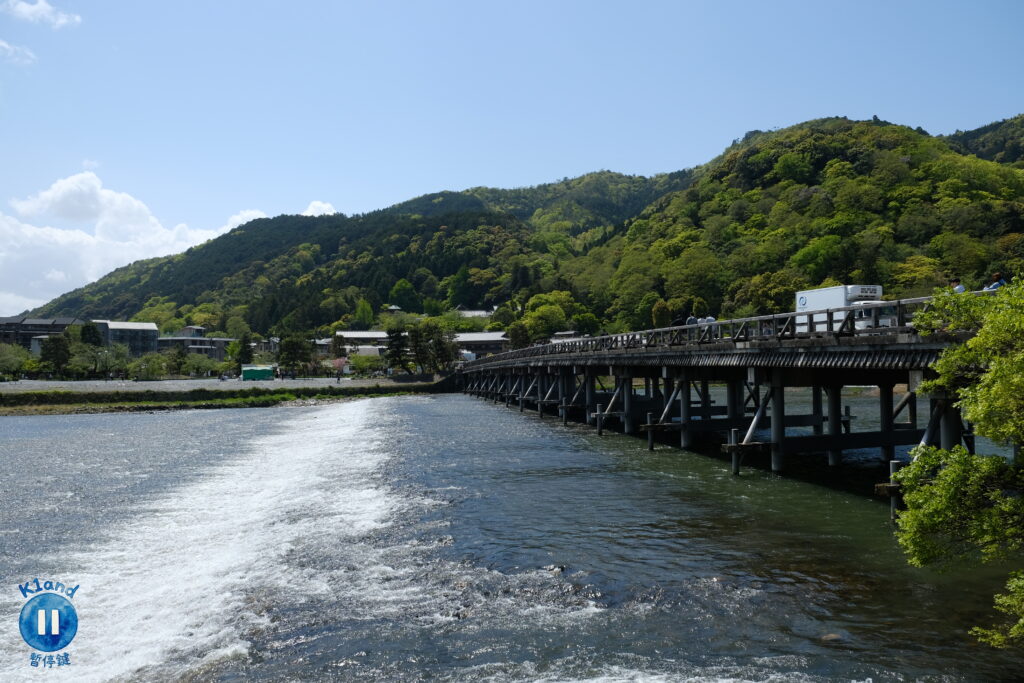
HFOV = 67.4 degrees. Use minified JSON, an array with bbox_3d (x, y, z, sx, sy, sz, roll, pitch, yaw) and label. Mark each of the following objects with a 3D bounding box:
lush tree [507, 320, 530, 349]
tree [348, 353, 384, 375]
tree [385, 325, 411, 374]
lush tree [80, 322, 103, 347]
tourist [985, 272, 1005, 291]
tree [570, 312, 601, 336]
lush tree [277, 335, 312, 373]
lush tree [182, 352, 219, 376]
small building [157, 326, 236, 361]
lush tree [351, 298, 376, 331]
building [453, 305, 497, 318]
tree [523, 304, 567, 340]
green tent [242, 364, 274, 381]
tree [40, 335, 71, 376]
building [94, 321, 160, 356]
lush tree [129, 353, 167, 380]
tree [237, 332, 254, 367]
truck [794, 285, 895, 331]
[{"bbox_3d":[1.865,1.548,220.108,6.870,15.160,6.870,0,-2,0],"label":"lush tree"},{"bbox_3d":[-31.831,5.444,167.916,7.870,6.080,7.870,0,-2,0],"label":"tree"},{"bbox_3d":[-22.509,1.622,151.000,5.200,9.930,5.200,0,-2,0],"label":"tree"},{"bbox_3d":[-101.455,2.282,185.053,5.300,13.740,5.300,0,-2,0],"label":"lush tree"},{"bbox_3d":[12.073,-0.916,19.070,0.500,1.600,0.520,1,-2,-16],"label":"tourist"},{"bbox_3d":[25.895,-3.815,270.357,10.550,12.810,10.550,0,-2,0],"label":"tree"},{"bbox_3d":[-46.775,3.430,164.992,7.730,9.880,7.730,0,-2,0],"label":"lush tree"},{"bbox_3d":[-63.671,4.957,157.000,7.000,5.420,6.800,1,-2,-20],"label":"lush tree"},{"bbox_3d":[-101.366,3.043,246.000,23.000,16.330,14.000,1,-2,-20],"label":"small building"},{"bbox_3d":[-59.934,-10.292,310.000,9.800,14.130,9.500,0,-2,0],"label":"lush tree"},{"bbox_3d":[-18.112,-12.928,375.795,20.500,9.500,12.000,0,-2,-5],"label":"building"},{"bbox_3d":[11.213,-5.520,265.000,14.500,14.490,13.500,0,-2,0],"label":"tree"},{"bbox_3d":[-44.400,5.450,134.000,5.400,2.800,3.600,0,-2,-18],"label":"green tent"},{"bbox_3d":[-93.309,3.117,157.000,6.000,9.100,5.800,1,-3,-30],"label":"tree"},{"bbox_3d":[-121.191,2.345,240.439,18.000,17.160,12.000,1,-3,-27],"label":"building"},{"bbox_3d":[-72.131,4.947,152.000,7.200,5.540,7.000,1,-2,-24],"label":"lush tree"},{"bbox_3d":[-57.319,3.215,165.001,3.870,10.310,3.870,0,-2,0],"label":"tree"},{"bbox_3d":[16.681,-1.148,38.145,2.050,2.950,6.100,0,-2,-9],"label":"truck"}]

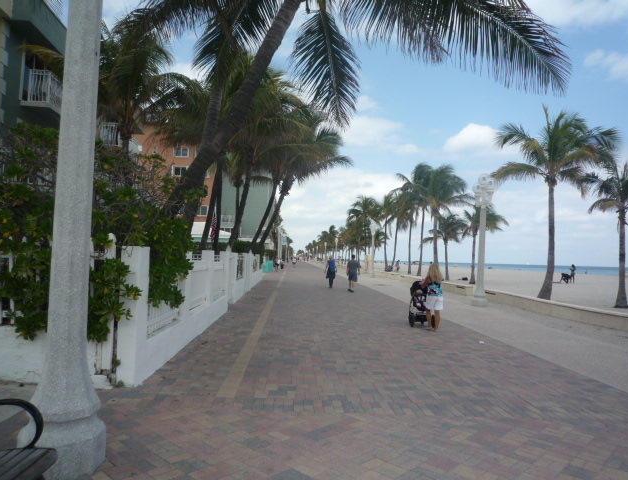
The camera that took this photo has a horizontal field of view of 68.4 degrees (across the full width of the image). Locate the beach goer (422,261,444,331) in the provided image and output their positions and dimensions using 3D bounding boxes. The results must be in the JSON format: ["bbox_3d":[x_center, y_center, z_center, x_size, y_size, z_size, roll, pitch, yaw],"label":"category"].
[{"bbox_3d":[2.722,1.295,10.500,0.480,1.560,0.450,2,-3,-15],"label":"beach goer"}]

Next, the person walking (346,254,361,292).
[{"bbox_3d":[1.920,1.626,22.300,0.600,1.780,0.450,2,-2,-3],"label":"person walking"}]

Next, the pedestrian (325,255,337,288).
[{"bbox_3d":[0.912,1.717,24.800,0.580,1.710,0.450,2,-2,-3],"label":"pedestrian"}]

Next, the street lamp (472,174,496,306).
[{"bbox_3d":[6.211,0.000,16.899,0.850,4.820,0.850,2,-2,-2],"label":"street lamp"}]

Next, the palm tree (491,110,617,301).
[{"bbox_3d":[9.272,-1.352,17.600,4.500,7.150,4.500,2,-2,-3],"label":"palm tree"}]

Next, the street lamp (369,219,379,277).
[{"bbox_3d":[4.792,0.670,37.399,0.820,4.830,0.820,2,-2,-2],"label":"street lamp"}]

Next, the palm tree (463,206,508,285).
[{"bbox_3d":[11.317,0.363,30.500,3.000,5.100,3.000,2,-2,-3],"label":"palm tree"}]

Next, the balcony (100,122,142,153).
[{"bbox_3d":[-9.568,-4.956,23.294,1.100,1.150,3.200,2,-2,-3],"label":"balcony"}]

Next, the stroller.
[{"bbox_3d":[2.639,1.546,11.277,0.620,1.090,0.920,1,-2,5],"label":"stroller"}]

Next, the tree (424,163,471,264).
[{"bbox_3d":[8.796,-1.185,31.334,3.600,7.930,3.600,2,-2,-2],"label":"tree"}]

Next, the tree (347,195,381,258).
[{"bbox_3d":[6.003,-0.810,55.805,4.200,9.290,4.200,2,-2,-2],"label":"tree"}]

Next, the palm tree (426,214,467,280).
[{"bbox_3d":[10.503,0.592,36.500,3.100,5.150,3.100,2,-2,-3],"label":"palm tree"}]

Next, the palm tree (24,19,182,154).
[{"bbox_3d":[-6.149,-2.445,13.821,4.700,8.540,4.700,2,-2,-2],"label":"palm tree"}]

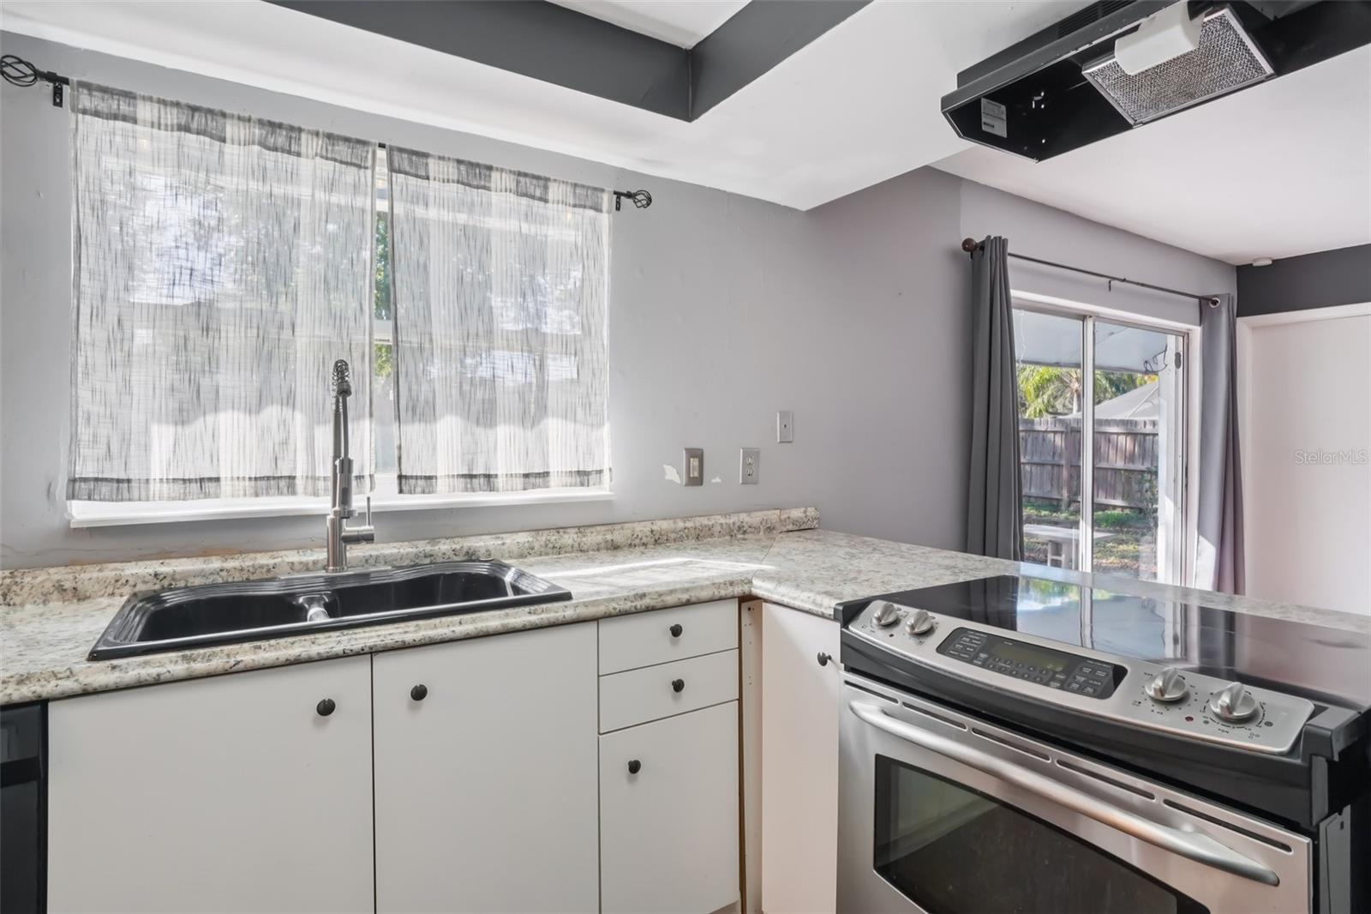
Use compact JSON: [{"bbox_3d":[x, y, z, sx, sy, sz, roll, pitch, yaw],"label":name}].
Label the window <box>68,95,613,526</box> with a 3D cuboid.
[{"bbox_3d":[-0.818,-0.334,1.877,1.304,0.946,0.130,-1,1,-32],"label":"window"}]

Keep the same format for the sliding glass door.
[{"bbox_3d":[2.372,0.162,3.954,2.300,2.000,0.110,-1,2,-32],"label":"sliding glass door"}]

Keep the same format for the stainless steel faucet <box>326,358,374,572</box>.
[{"bbox_3d":[-0.779,0.025,1.613,0.115,0.505,0.270,-1,1,-32],"label":"stainless steel faucet"}]

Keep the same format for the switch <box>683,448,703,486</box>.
[{"bbox_3d":[0.029,0.036,2.348,0.082,0.130,0.014,-1,1,-32],"label":"switch"}]

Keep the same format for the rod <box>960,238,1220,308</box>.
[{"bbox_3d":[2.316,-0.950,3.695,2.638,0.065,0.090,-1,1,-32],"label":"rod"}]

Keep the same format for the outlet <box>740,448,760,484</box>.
[{"bbox_3d":[0.234,0.034,2.478,0.084,0.130,0.012,-1,1,-32],"label":"outlet"}]

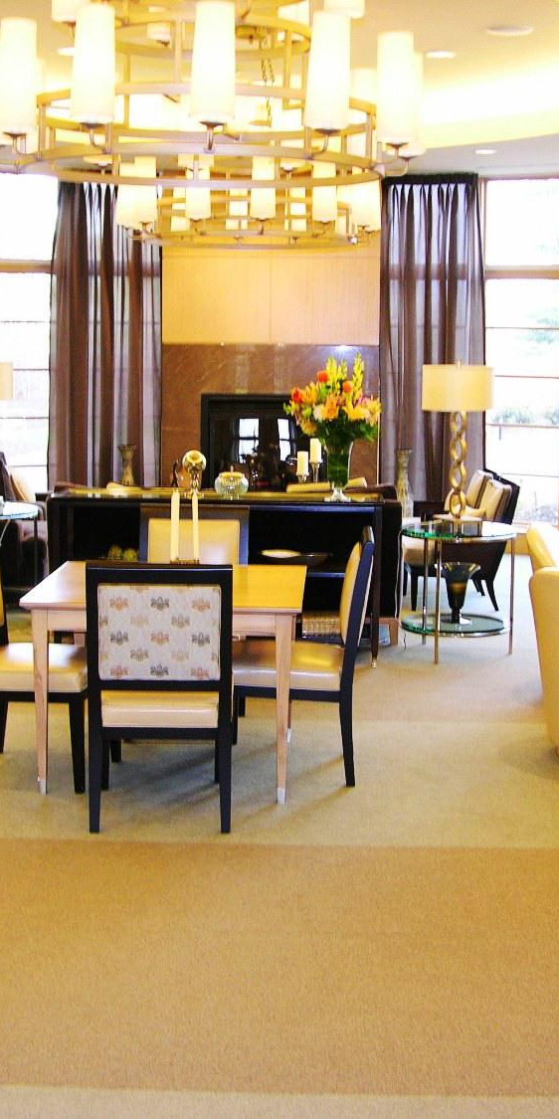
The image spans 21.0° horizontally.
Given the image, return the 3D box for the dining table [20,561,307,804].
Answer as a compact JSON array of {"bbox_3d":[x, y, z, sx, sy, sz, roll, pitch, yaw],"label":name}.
[{"bbox_3d":[-0.417,0.471,6.063,1.035,0.750,1.035,1,8,2],"label":"dining table"}]

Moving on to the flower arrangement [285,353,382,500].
[{"bbox_3d":[0.295,-0.707,8.086,0.530,0.780,0.500,1,9,0],"label":"flower arrangement"}]

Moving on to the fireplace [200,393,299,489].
[{"bbox_3d":[-0.078,-0.860,12.010,1.130,0.920,0.300,1,9,0],"label":"fireplace"}]

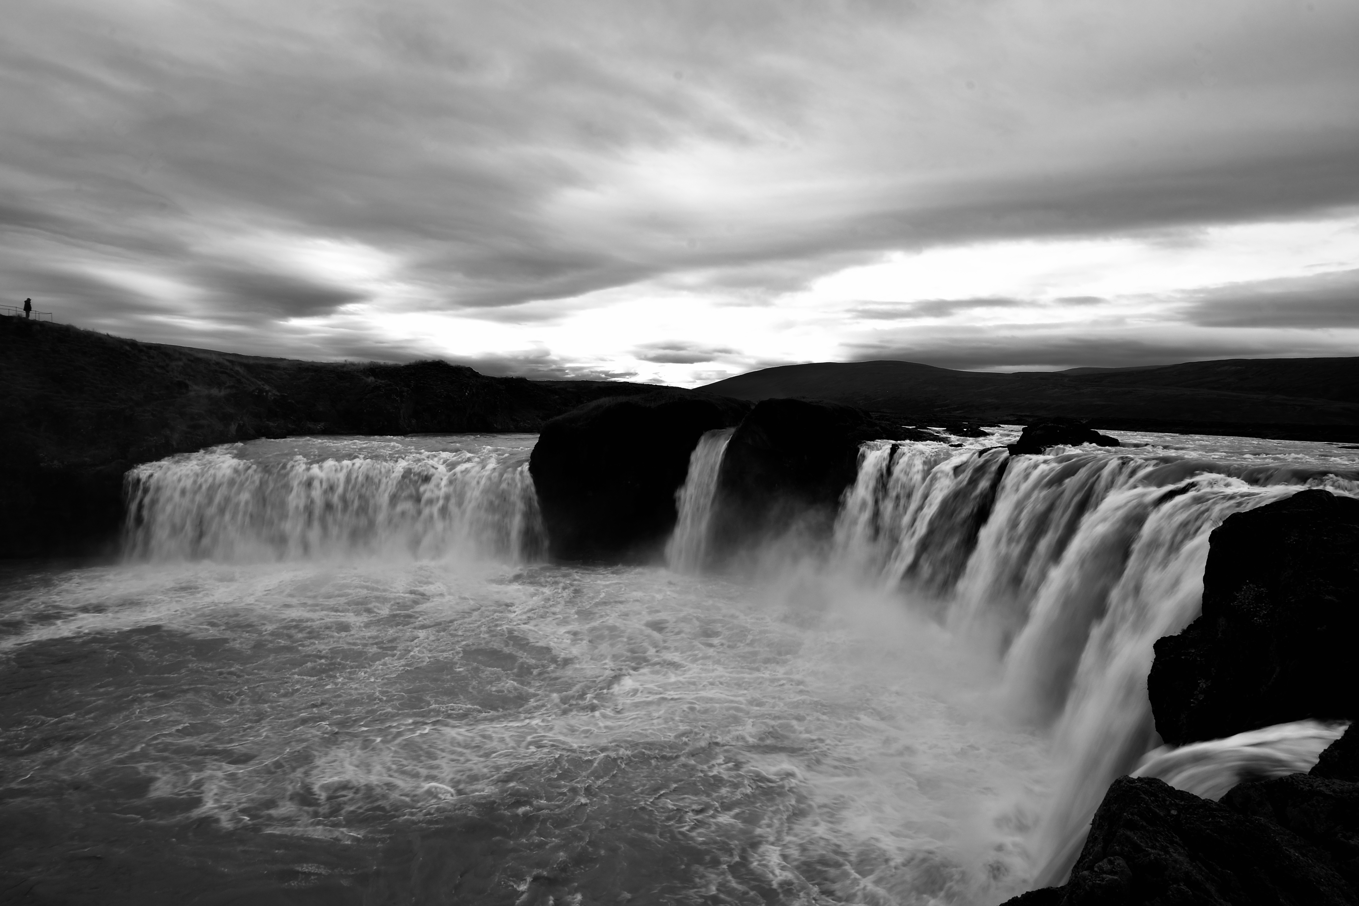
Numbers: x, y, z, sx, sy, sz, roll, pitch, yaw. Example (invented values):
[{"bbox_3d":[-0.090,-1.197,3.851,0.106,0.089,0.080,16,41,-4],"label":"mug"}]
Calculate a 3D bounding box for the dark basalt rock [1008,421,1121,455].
[{"bbox_3d":[27.300,-1.100,56.500,7.800,2.500,5.000,0,3,0],"label":"dark basalt rock"}]

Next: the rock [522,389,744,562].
[{"bbox_3d":[-3.000,1.400,70.500,18.500,14.000,13.500,0,3,0],"label":"rock"}]

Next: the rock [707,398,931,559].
[{"bbox_3d":[11.600,1.800,69.500,18.000,13.000,13.000,0,3,0],"label":"rock"}]

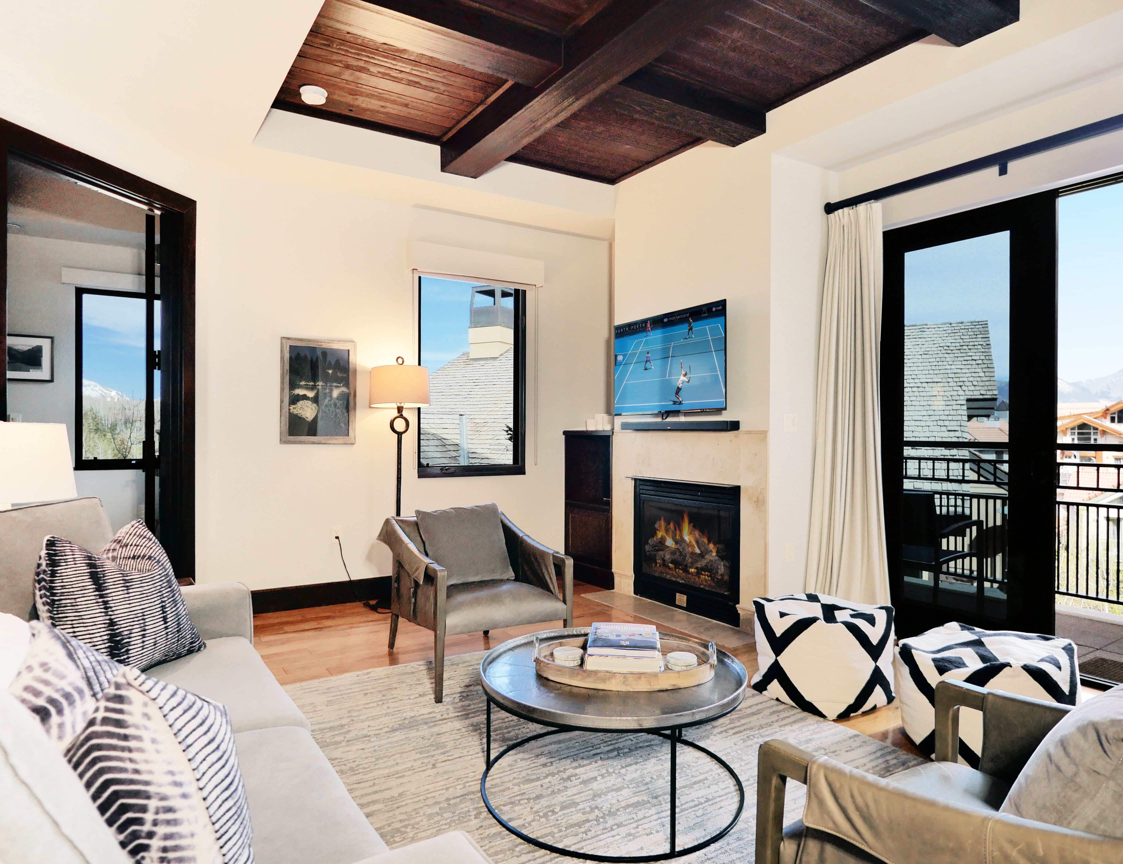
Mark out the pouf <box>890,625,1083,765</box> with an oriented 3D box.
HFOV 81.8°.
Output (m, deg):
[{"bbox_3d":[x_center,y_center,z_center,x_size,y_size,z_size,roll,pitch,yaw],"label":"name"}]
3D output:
[{"bbox_3d":[1.571,0.990,2.410,0.408,0.413,0.408,0,0,-28],"label":"pouf"}]

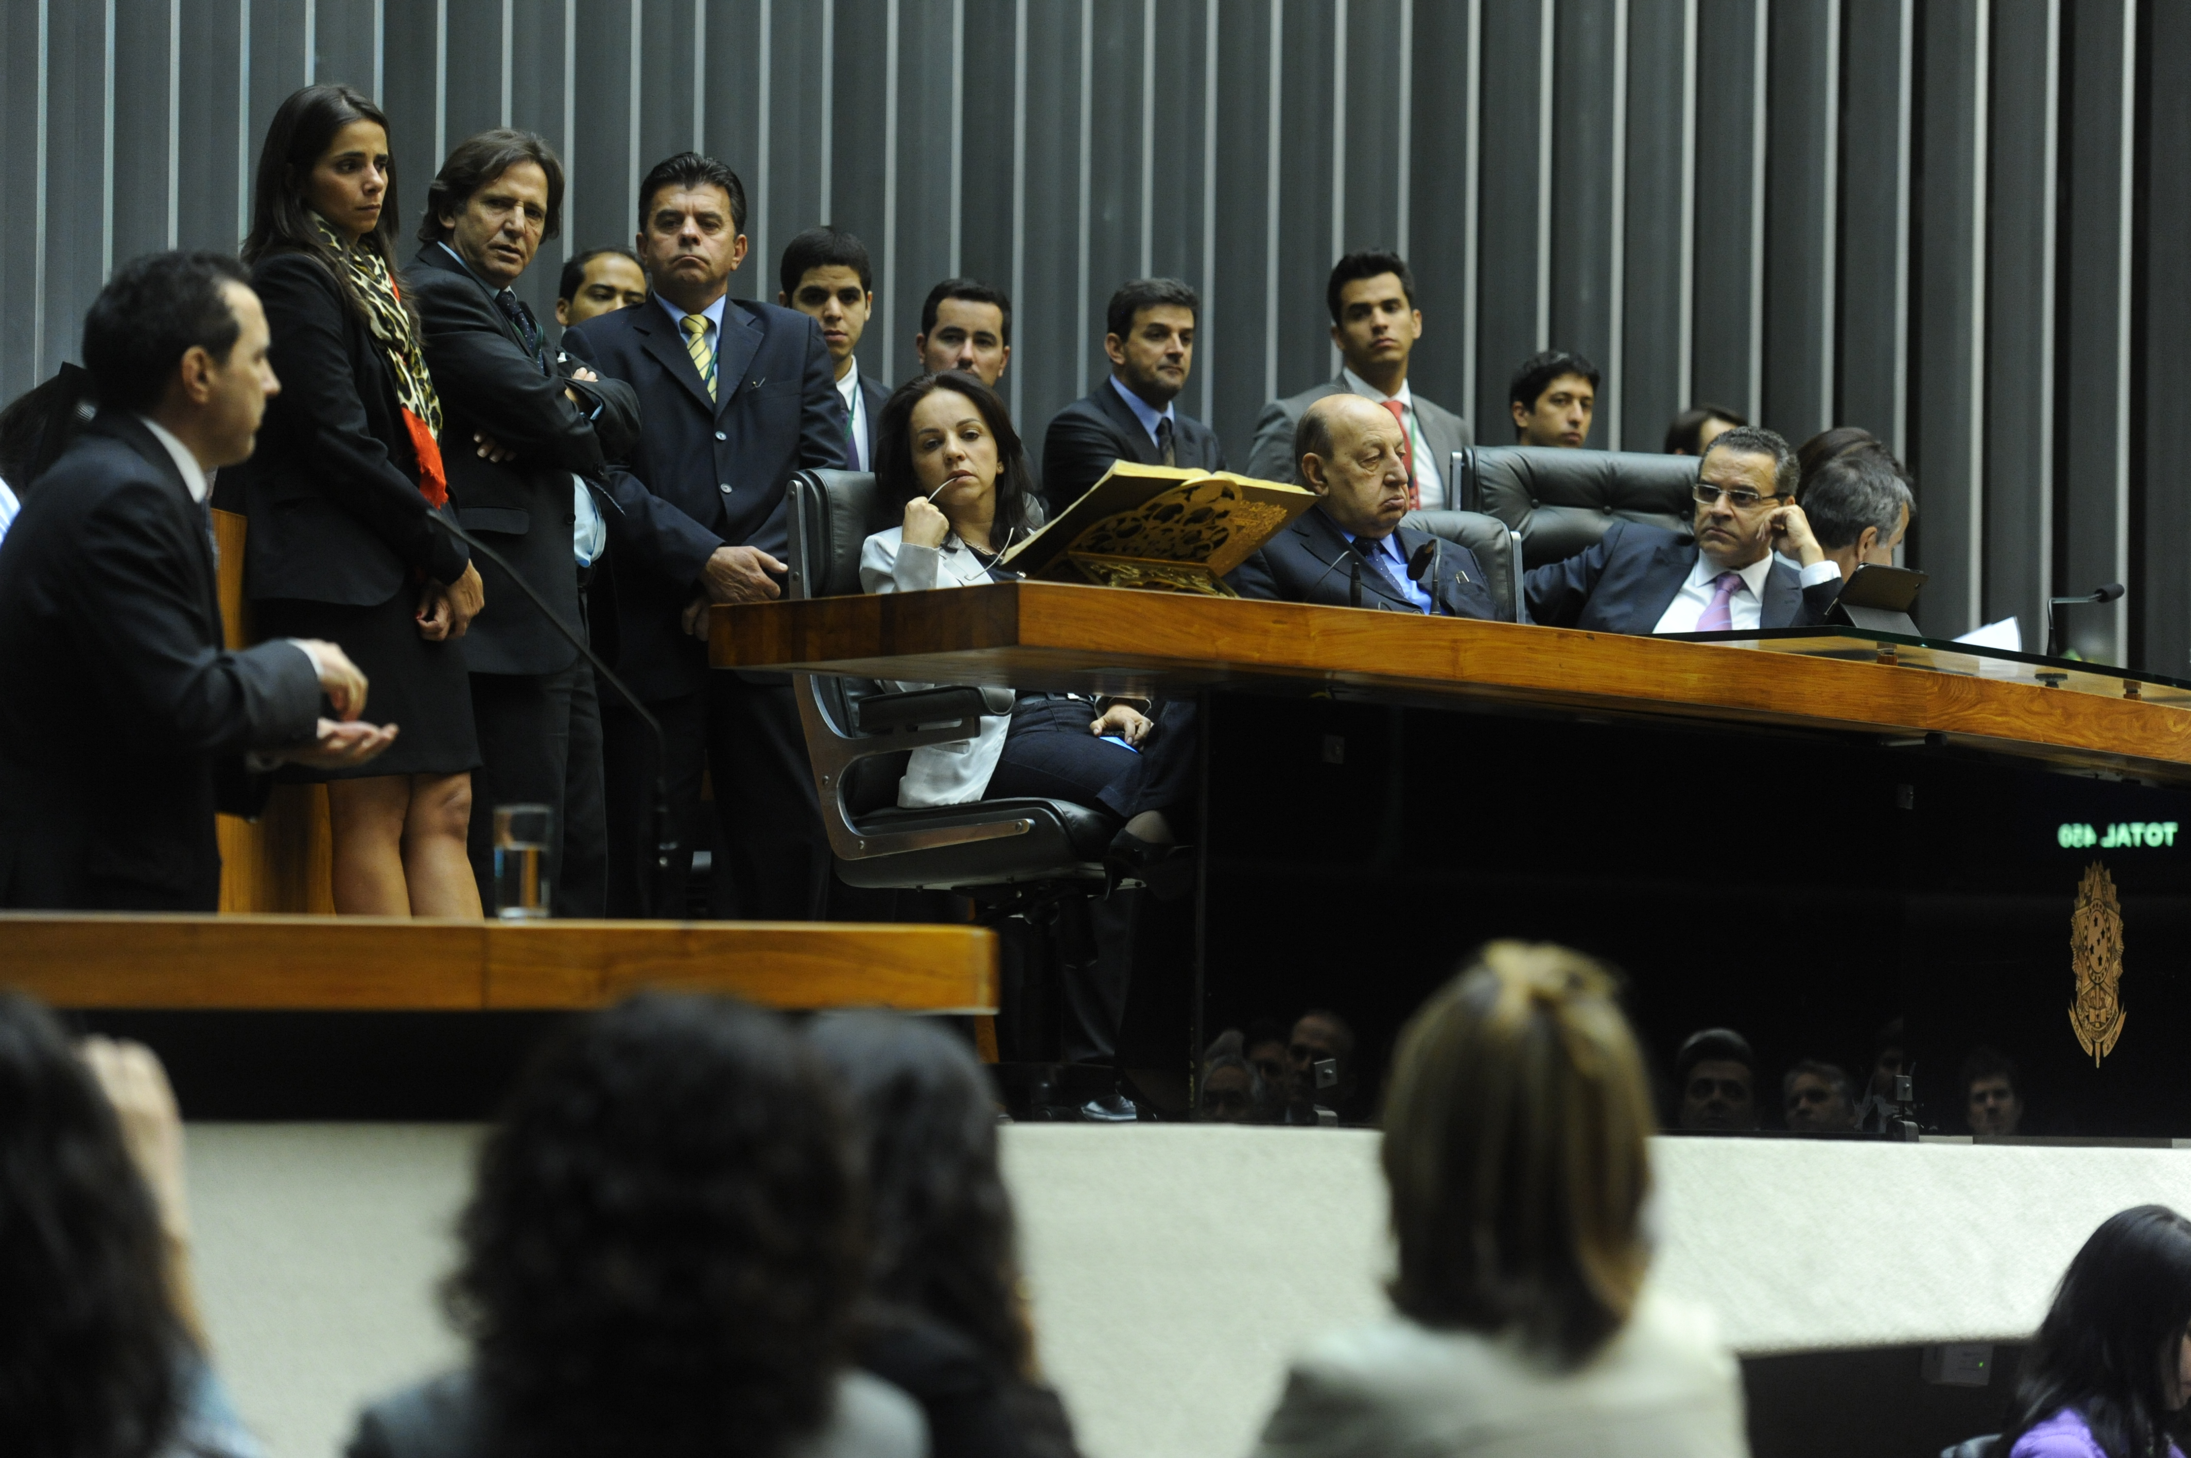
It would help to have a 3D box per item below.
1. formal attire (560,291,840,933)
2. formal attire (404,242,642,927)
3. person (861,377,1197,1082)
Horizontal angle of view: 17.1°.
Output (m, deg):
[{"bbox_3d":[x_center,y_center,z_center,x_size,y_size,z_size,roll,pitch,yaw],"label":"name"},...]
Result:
[{"bbox_3d":[-0.691,-0.059,12.900,0.540,1.420,0.360,1,-3,-6],"label":"formal attire"},{"bbox_3d":[-0.973,-0.097,12.400,0.380,1.450,0.500,-1,-3,38],"label":"formal attire"},{"bbox_3d":[-0.102,0.024,11.900,0.520,1.200,0.750,3,-3,-40],"label":"person"}]

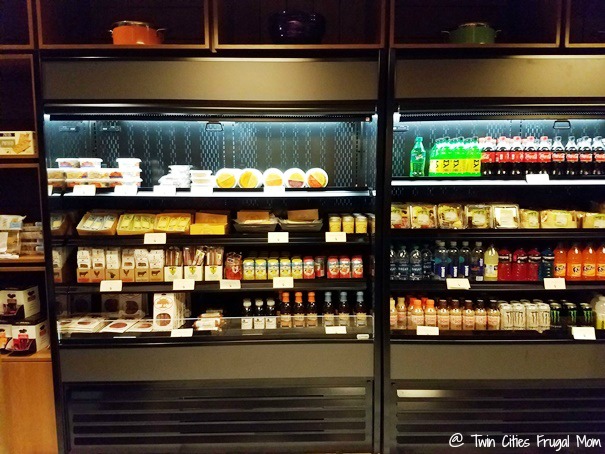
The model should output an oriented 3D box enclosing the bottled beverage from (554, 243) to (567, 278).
[{"bbox_3d":[1.602,0.215,2.813,0.071,0.227,0.071,0,5,-1],"label":"bottled beverage"}]

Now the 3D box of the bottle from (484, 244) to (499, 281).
[{"bbox_3d":[1.116,0.208,2.682,0.077,0.213,0.077,0,5,0],"label":"bottle"}]

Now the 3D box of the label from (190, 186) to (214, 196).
[{"bbox_3d":[-0.577,-0.205,2.615,0.120,0.056,0.004,0,5,-1],"label":"label"}]

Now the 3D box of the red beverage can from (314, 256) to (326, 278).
[{"bbox_3d":[0.100,0.229,2.550,0.064,0.117,0.064,0,6,0],"label":"red beverage can"}]

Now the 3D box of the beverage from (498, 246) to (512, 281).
[{"bbox_3d":[1.214,0.222,2.721,0.072,0.200,0.072,0,5,-1],"label":"beverage"}]

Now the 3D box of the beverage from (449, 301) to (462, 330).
[{"bbox_3d":[0.848,0.491,2.510,0.067,0.168,0.067,0,6,0],"label":"beverage"}]

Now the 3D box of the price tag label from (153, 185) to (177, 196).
[{"bbox_3d":[-0.774,-0.206,2.552,0.122,0.060,0.005,0,5,0],"label":"price tag label"}]

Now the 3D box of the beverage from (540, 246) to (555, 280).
[{"bbox_3d":[1.430,0.216,2.650,0.073,0.201,0.073,0,5,0],"label":"beverage"}]

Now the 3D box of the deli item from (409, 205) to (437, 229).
[{"bbox_3d":[0.698,-0.057,2.610,0.148,0.140,0.070,0,0,0],"label":"deli item"}]

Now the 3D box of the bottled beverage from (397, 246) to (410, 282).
[{"bbox_3d":[0.609,0.215,2.721,0.067,0.205,0.067,0,5,-1],"label":"bottled beverage"}]

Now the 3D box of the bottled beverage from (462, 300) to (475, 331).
[{"bbox_3d":[0.991,0.521,2.702,0.065,0.165,0.065,0,5,0],"label":"bottled beverage"}]

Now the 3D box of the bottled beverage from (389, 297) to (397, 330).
[{"bbox_3d":[0.537,0.527,2.729,0.064,0.173,0.064,0,5,-1],"label":"bottled beverage"}]

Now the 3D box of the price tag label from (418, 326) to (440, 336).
[{"bbox_3d":[0.723,0.599,2.607,0.120,0.056,0.004,0,5,-1],"label":"price tag label"}]

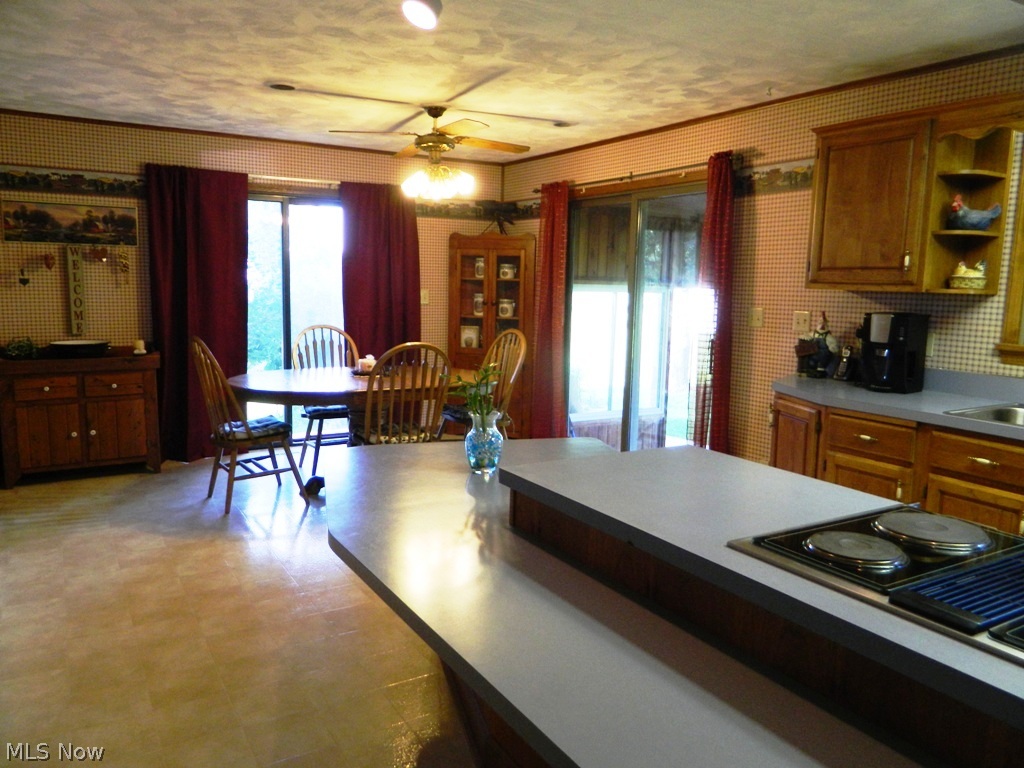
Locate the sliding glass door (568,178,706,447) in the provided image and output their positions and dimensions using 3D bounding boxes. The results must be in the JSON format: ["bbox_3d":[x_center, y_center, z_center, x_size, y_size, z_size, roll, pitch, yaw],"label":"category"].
[{"bbox_3d":[0.917,-0.371,5.444,0.100,2.050,1.780,-4,10,-32],"label":"sliding glass door"}]

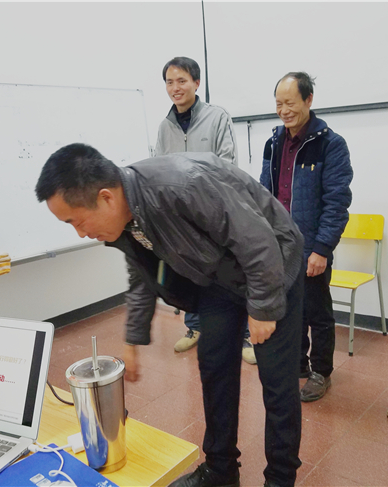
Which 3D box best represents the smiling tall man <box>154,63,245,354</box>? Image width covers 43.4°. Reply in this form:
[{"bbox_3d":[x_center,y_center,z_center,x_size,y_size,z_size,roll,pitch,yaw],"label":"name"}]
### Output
[{"bbox_3d":[0.083,-0.192,2.921,0.540,1.770,0.360,2,13,28],"label":"smiling tall man"}]

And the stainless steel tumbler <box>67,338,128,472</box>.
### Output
[{"bbox_3d":[-0.157,0.265,0.822,0.096,0.228,0.096,-4,11,0],"label":"stainless steel tumbler"}]

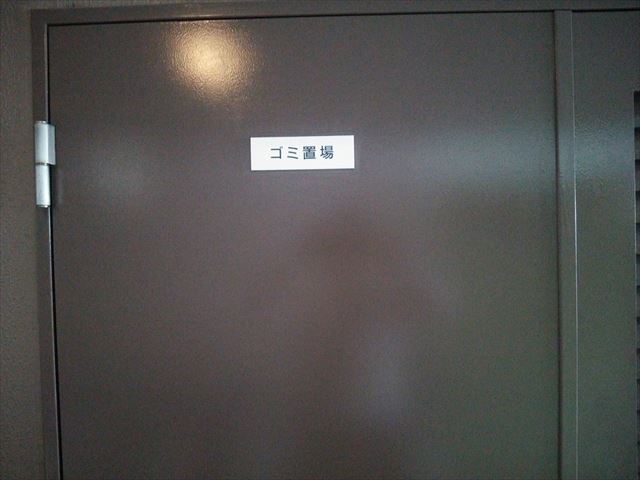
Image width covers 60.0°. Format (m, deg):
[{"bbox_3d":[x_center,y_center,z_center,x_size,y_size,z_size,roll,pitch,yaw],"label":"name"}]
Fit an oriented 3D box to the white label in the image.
[{"bbox_3d":[-0.028,-0.140,0.892,0.165,0.052,0.003,-1,1,1],"label":"white label"}]

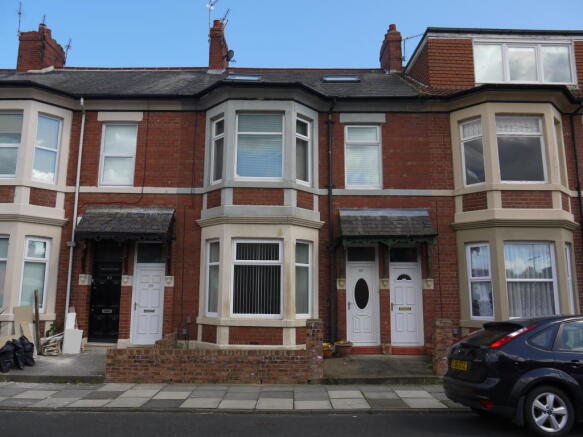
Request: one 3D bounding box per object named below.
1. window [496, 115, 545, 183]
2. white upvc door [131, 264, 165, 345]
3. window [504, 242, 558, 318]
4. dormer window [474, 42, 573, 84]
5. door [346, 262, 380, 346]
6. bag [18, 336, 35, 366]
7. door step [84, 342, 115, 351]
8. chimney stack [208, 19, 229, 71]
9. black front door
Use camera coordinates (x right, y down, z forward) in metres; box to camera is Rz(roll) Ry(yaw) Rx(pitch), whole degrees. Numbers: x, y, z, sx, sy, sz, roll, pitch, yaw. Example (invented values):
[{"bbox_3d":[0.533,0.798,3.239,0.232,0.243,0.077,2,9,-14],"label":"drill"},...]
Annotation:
[{"bbox_3d":[5.876,-1.764,12.060,1.200,1.813,0.120,0,-10,0],"label":"window"},{"bbox_3d":[-3.685,2.207,12.216,0.774,2.045,0.090,0,-10,0],"label":"white upvc door"},{"bbox_3d":[5.712,1.458,11.164,1.217,1.762,0.100,1,-8,0],"label":"window"},{"bbox_3d":[6.775,-4.526,13.772,2.892,1.350,0.130,0,-10,0],"label":"dormer window"},{"bbox_3d":[1.849,2.202,12.159,0.832,2.124,0.090,0,-10,0],"label":"door"},{"bbox_3d":[-5.687,2.862,10.178,0.345,0.588,0.380,0,-10,0],"label":"bag"},{"bbox_3d":[-4.667,3.172,11.640,0.794,0.157,0.280,1,-8,0],"label":"door step"},{"bbox_3d":[-2.569,-5.926,16.979,0.491,2.223,1.500,0,-10,0],"label":"chimney stack"},{"bbox_3d":[-4.730,1.876,11.993,0.739,2.486,0.100,1,-8,0],"label":"black front door"}]

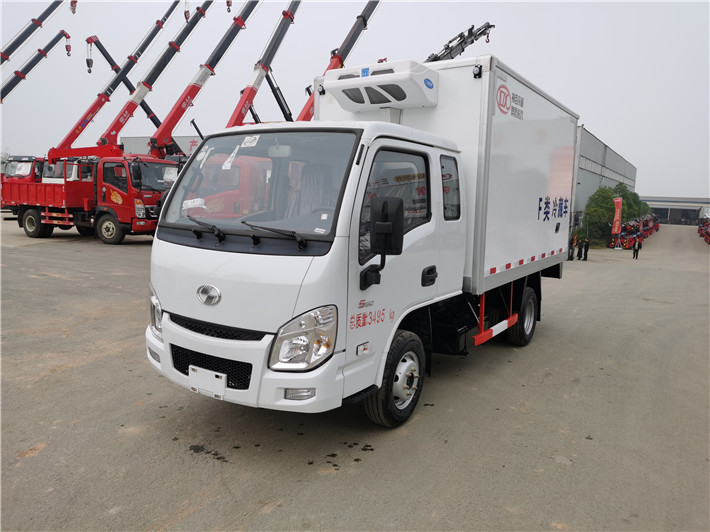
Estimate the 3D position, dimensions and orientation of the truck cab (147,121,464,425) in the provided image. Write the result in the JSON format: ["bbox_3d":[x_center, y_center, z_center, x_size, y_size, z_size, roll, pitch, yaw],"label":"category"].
[{"bbox_3d":[-0.297,-0.029,4.073,1.615,2.062,2.071,5,8,32],"label":"truck cab"}]

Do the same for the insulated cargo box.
[{"bbox_3d":[1.248,-0.931,6.390,1.755,1.909,3.387,5,8,32],"label":"insulated cargo box"}]

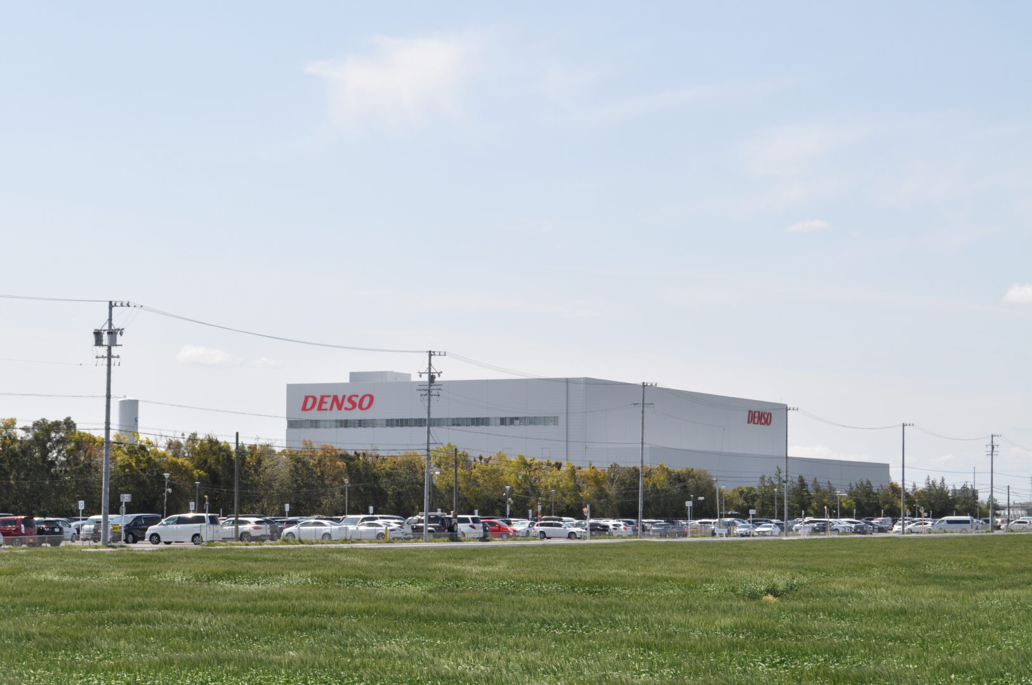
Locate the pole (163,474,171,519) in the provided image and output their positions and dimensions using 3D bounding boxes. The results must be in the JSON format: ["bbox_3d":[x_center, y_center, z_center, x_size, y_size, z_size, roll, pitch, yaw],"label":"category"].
[{"bbox_3d":[-26.970,12.673,181.194,0.520,5.100,0.520,0,-4,0],"label":"pole"}]

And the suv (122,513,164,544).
[{"bbox_3d":[-24.500,11.990,151.072,1.850,1.900,4.920,-2,-5,24],"label":"suv"}]

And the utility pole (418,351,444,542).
[{"bbox_3d":[-6.041,7.393,167.017,1.950,13.600,0.500,-2,-5,24],"label":"utility pole"}]

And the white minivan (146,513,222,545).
[{"bbox_3d":[-19.457,10.996,137.569,4.620,1.820,1.710,-2,-5,25],"label":"white minivan"}]

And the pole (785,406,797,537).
[{"bbox_3d":[27.096,12.756,231.986,1.350,12.900,0.360,-2,-5,25],"label":"pole"}]

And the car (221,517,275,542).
[{"bbox_3d":[-19.446,12.986,162.564,4.700,1.690,1.840,-2,-5,24],"label":"car"}]

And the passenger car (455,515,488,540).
[{"bbox_3d":[-4.807,13.776,174.071,4.830,1.890,1.830,-2,-5,25],"label":"passenger car"}]

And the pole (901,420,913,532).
[{"bbox_3d":[45.163,15.811,271.486,1.450,12.900,0.360,-2,-5,25],"label":"pole"}]

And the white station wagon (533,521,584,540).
[{"bbox_3d":[3.649,15.878,198.558,4.720,1.530,1.840,-2,-5,24],"label":"white station wagon"}]

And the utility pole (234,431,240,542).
[{"bbox_3d":[-16.885,8.838,142.258,0.270,6.850,0.270,-2,-5,25],"label":"utility pole"}]

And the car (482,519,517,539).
[{"bbox_3d":[-1.877,15.376,192.057,4.000,1.510,1.700,-2,-5,24],"label":"car"}]

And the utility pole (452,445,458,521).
[{"bbox_3d":[-4.850,12.267,190.785,0.270,7.500,0.270,-2,-5,24],"label":"utility pole"}]

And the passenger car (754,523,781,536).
[{"bbox_3d":[27.628,20.453,257.055,1.780,1.440,4.550,-2,-5,24],"label":"passenger car"}]

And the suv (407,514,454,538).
[{"bbox_3d":[-6.720,13.374,169.575,4.700,2.000,1.800,-2,-5,25],"label":"suv"}]

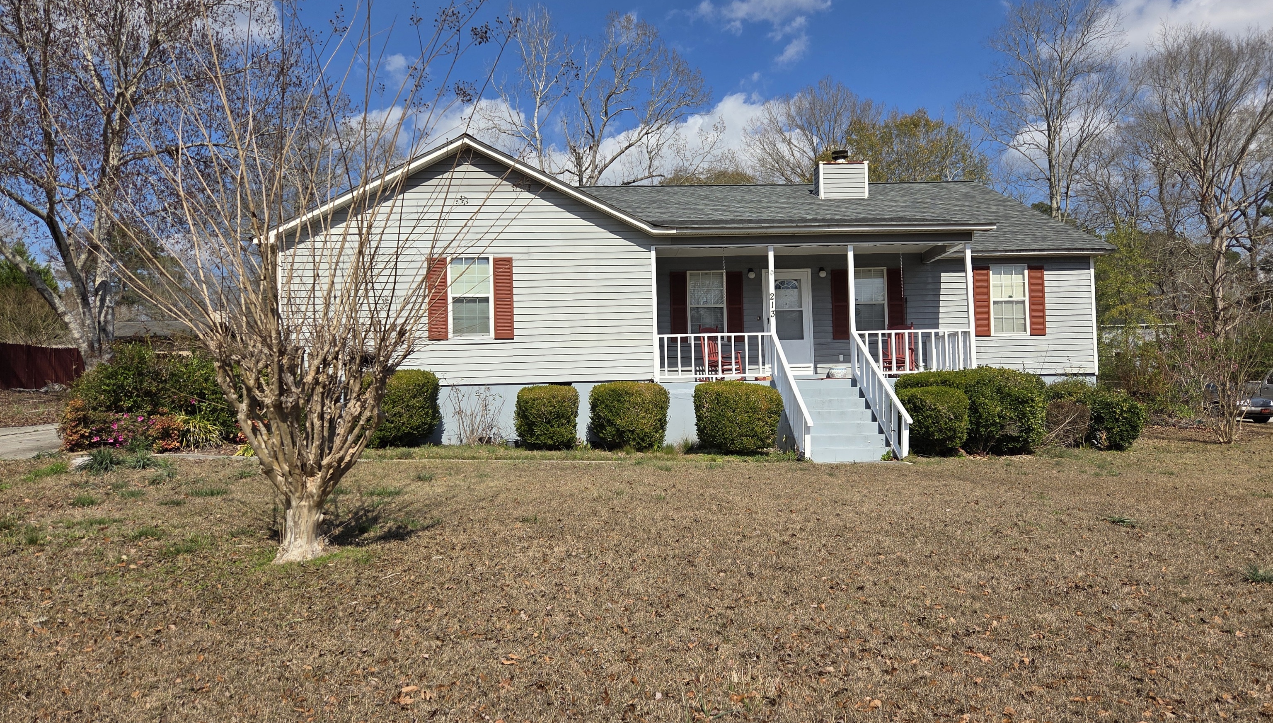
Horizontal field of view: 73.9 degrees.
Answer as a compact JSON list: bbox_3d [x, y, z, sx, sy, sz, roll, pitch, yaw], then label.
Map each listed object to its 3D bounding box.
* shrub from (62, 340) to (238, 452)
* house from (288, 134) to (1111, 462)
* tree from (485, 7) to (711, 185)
[{"bbox_3d":[-8.173,0.557,14.201,2.700,1.764,1.900,-1,-2,-6],"label":"shrub"},{"bbox_3d":[1.062,-1.466,21.202,16.761,6.650,12.000,-1,-2,-6],"label":"house"},{"bbox_3d":[-1.677,-7.388,41.695,11.000,20.350,10.000,-1,-2,-6],"label":"tree"}]

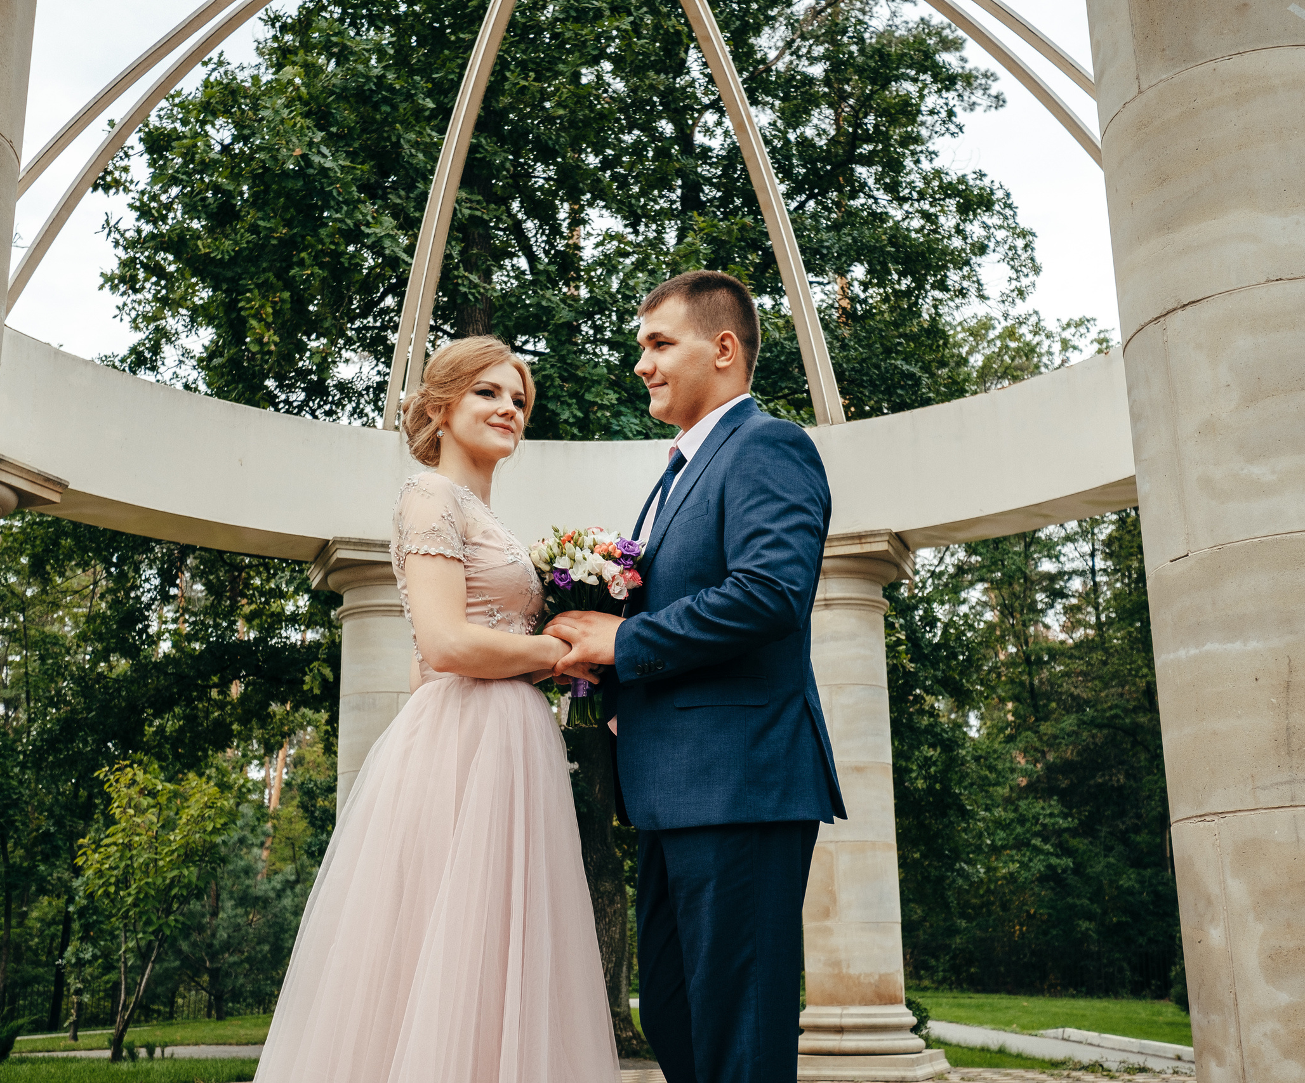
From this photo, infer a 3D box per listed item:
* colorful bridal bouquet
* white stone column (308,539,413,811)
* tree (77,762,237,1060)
[{"bbox_3d":[-0.108,0.140,2.468,0.200,0.330,0.200,-1,-16,0],"label":"colorful bridal bouquet"},{"bbox_3d":[-1.670,1.669,9.306,0.890,3.260,0.890,6,-17,-22],"label":"white stone column"},{"bbox_3d":[-4.146,3.055,12.464,1.330,2.430,1.300,-1,-16,0],"label":"tree"}]

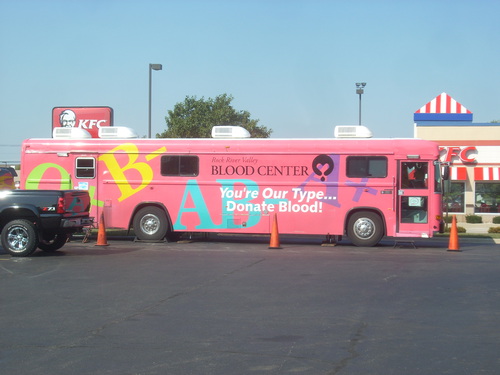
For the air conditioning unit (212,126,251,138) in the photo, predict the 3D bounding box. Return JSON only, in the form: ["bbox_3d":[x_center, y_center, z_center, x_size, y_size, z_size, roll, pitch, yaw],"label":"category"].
[{"bbox_3d":[-0.520,-1.610,27.000,1.060,0.350,0.720,0,0,14],"label":"air conditioning unit"}]

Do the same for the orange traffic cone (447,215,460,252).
[{"bbox_3d":[5.147,1.147,23.300,0.370,0.914,0.370,0,0,-6],"label":"orange traffic cone"}]

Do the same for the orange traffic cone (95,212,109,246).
[{"bbox_3d":[-3.931,1.088,24.600,0.370,0.914,0.370,0,0,-6],"label":"orange traffic cone"}]

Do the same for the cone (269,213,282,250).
[{"bbox_3d":[0.662,1.124,24.000,0.370,0.914,0.370,0,0,-6],"label":"cone"}]

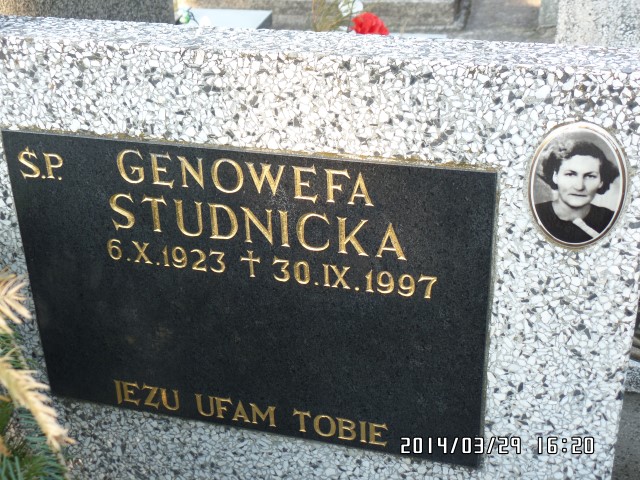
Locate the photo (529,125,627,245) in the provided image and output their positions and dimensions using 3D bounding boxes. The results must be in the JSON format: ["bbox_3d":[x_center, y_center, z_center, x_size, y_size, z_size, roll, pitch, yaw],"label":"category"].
[{"bbox_3d":[0.263,-0.057,0.983,0.095,0.136,0.014,6,28,15],"label":"photo"}]

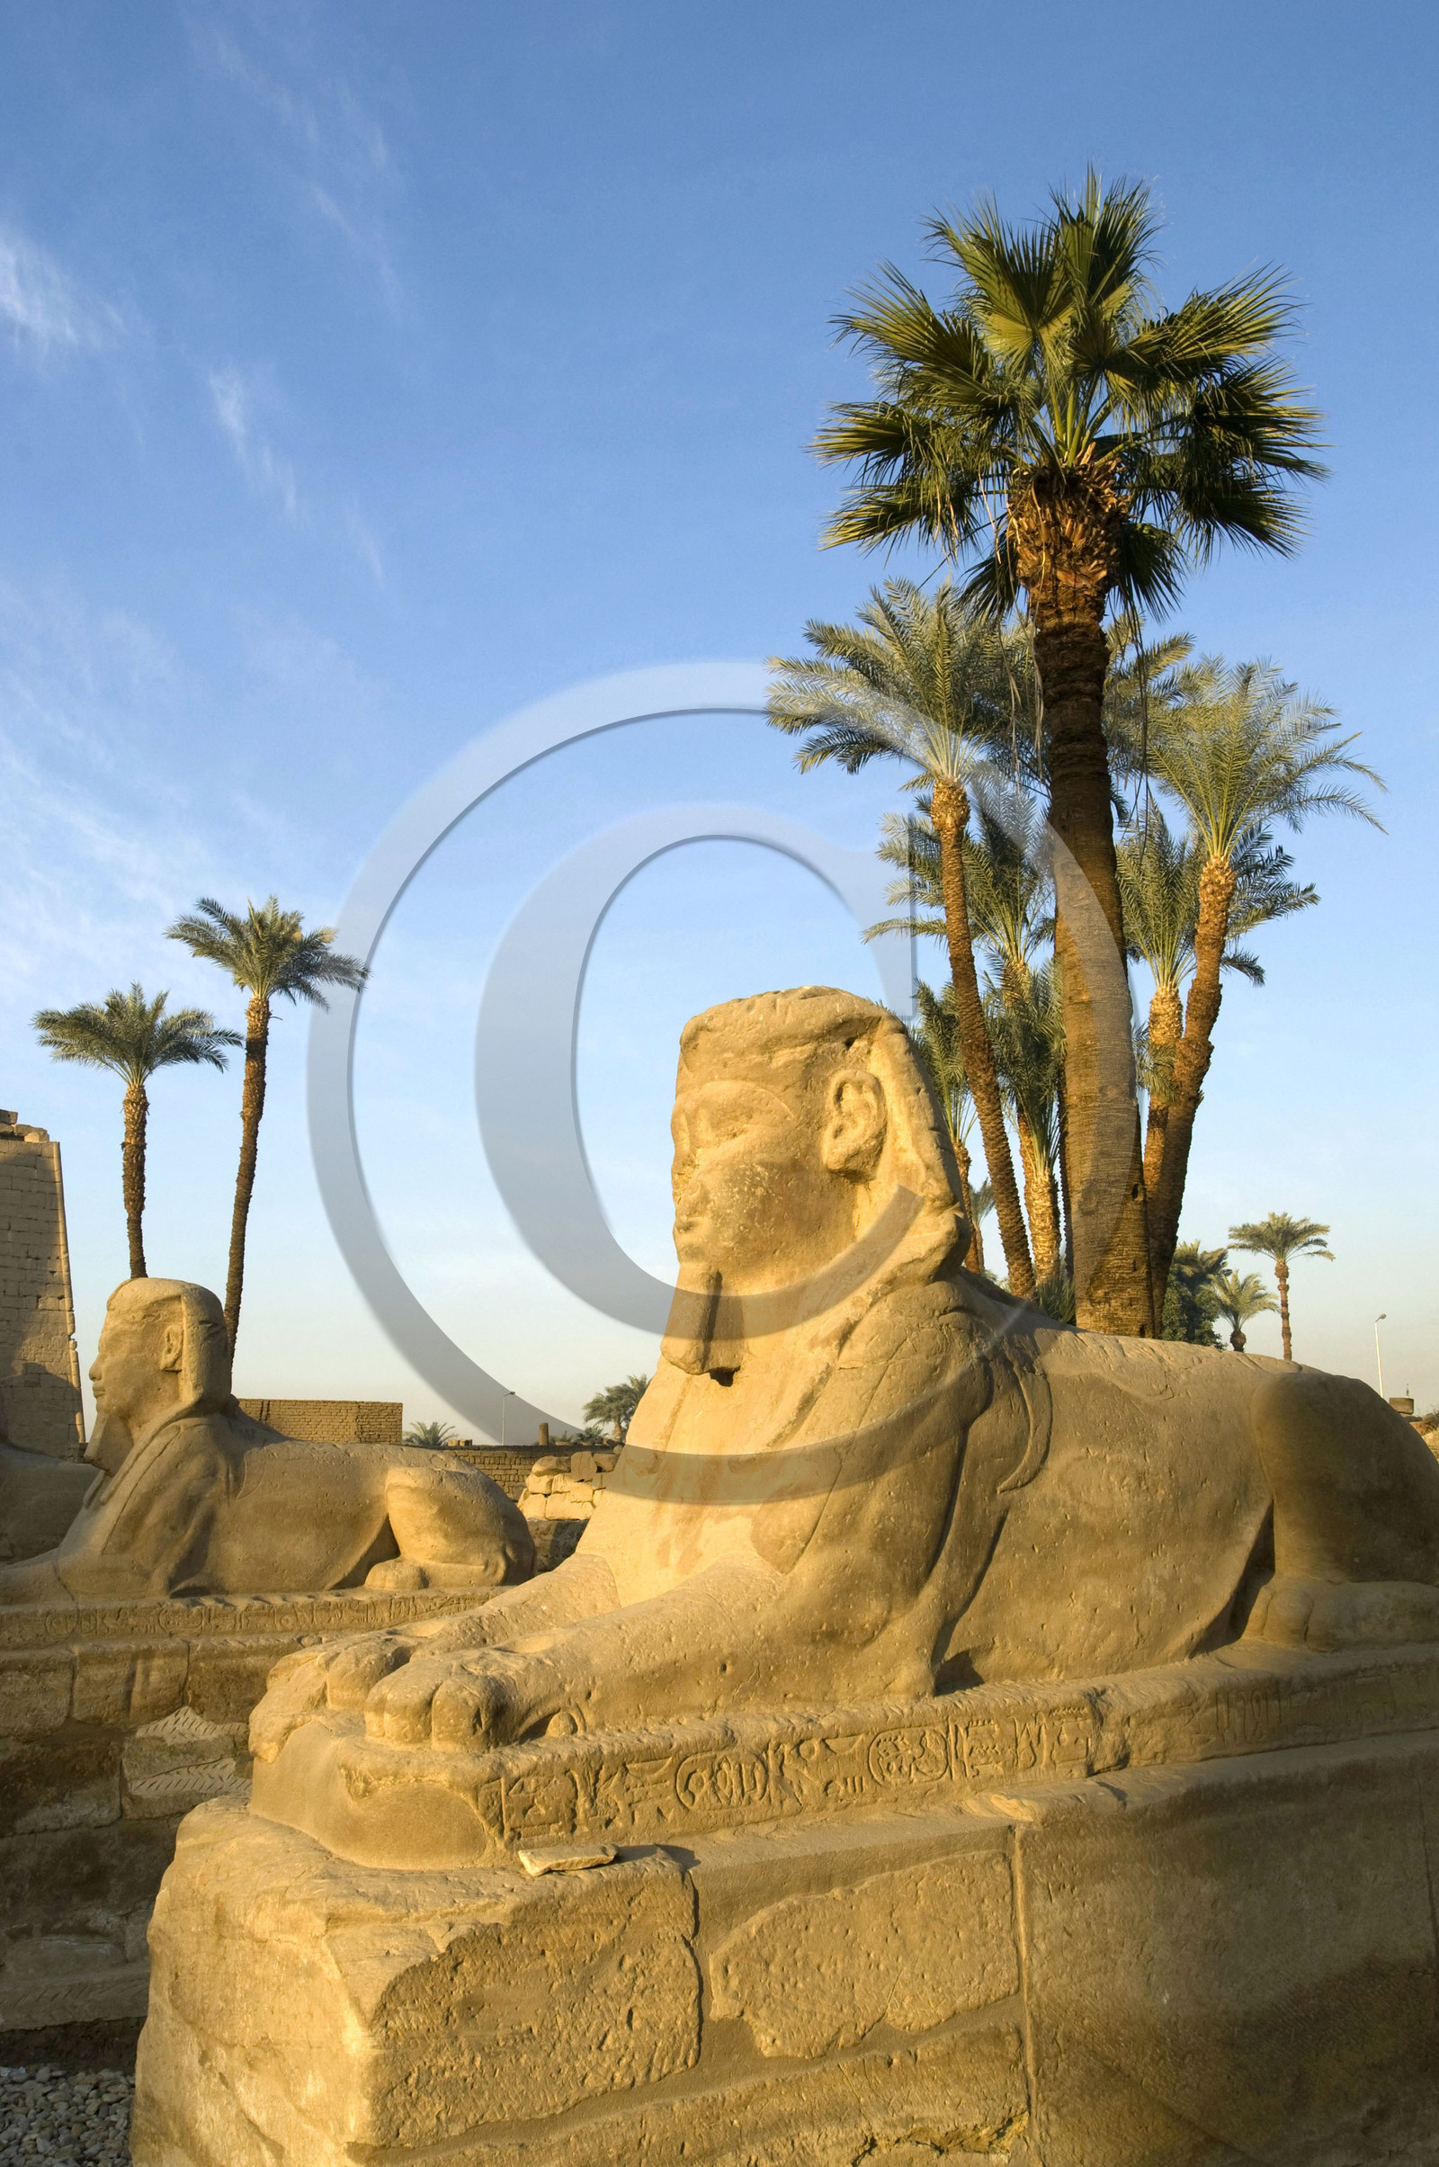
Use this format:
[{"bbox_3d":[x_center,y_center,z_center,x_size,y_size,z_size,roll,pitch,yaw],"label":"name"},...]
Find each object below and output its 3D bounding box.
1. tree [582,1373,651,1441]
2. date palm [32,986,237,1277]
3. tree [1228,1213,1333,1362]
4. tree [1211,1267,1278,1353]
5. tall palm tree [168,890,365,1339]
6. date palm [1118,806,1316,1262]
[{"bbox_3d":[-5.960,21.555,107.893,4.480,8.280,4.480,0,-13,0],"label":"tree"},{"bbox_3d":[-15.402,4.739,46.137,5.400,15.040,5.400,0,-13,0],"label":"date palm"},{"bbox_3d":[26.296,13.221,83.179,4.920,14.640,4.920,0,-13,0],"label":"tree"},{"bbox_3d":[23.786,14.173,80.901,3.230,11.750,3.230,0,-13,0],"label":"tree"},{"bbox_3d":[-10.464,3.038,40.299,4.540,15.140,4.540,0,-13,0],"label":"tall palm tree"},{"bbox_3d":[6.943,1.580,26.282,4.240,11.910,4.240,0,-13,0],"label":"date palm"}]

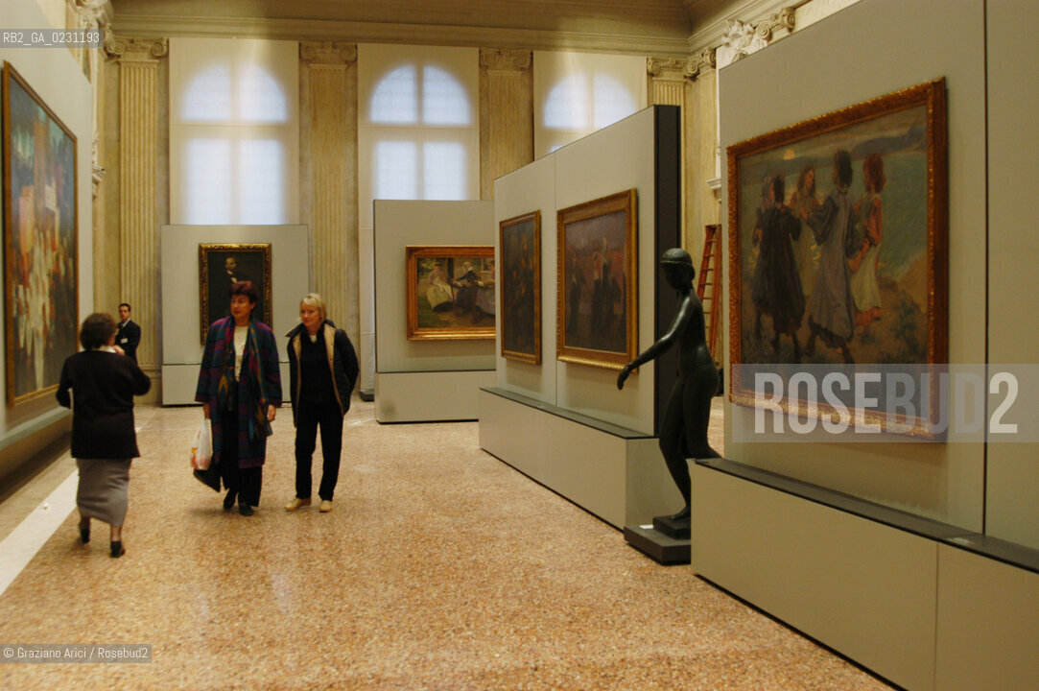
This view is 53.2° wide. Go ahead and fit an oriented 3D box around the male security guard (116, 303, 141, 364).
[{"bbox_3d":[-5.514,0.246,14.516,0.500,1.658,0.340,0,2,13],"label":"male security guard"}]

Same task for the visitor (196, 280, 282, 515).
[{"bbox_3d":[-2.174,0.393,8.055,0.600,1.787,0.450,-1,2,-15],"label":"visitor"}]

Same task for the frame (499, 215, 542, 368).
[{"bbox_3d":[0.015,-0.591,10.847,0.070,1.492,1.507,-1,2,-15],"label":"frame"}]

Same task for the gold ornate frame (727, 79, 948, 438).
[{"bbox_3d":[1.450,-0.365,5.027,0.070,1.460,1.740,-1,2,-16],"label":"gold ornate frame"}]

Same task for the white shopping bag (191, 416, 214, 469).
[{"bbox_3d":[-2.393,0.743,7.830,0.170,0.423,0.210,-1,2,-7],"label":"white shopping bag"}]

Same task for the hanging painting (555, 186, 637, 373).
[{"bbox_3d":[0.618,-0.514,8.537,0.080,1.330,1.867,-1,2,-15],"label":"hanging painting"}]

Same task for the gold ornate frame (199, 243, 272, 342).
[{"bbox_3d":[-4.501,-0.798,16.502,1.118,1.634,0.100,-1,2,-12],"label":"gold ornate frame"}]

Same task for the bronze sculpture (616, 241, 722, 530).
[{"bbox_3d":[1.031,0.251,6.760,0.740,1.765,0.450,-1,2,-10],"label":"bronze sculpture"}]

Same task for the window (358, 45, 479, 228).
[{"bbox_3d":[-1.677,-3.455,17.335,2.025,3.039,0.200,-1,2,-12],"label":"window"}]

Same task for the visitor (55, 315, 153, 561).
[{"bbox_3d":[-2.736,0.556,6.836,0.560,1.560,0.450,-1,2,-12],"label":"visitor"}]

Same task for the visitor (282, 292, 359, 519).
[{"bbox_3d":[-1.513,0.432,7.974,0.530,1.651,0.370,0,2,9],"label":"visitor"}]

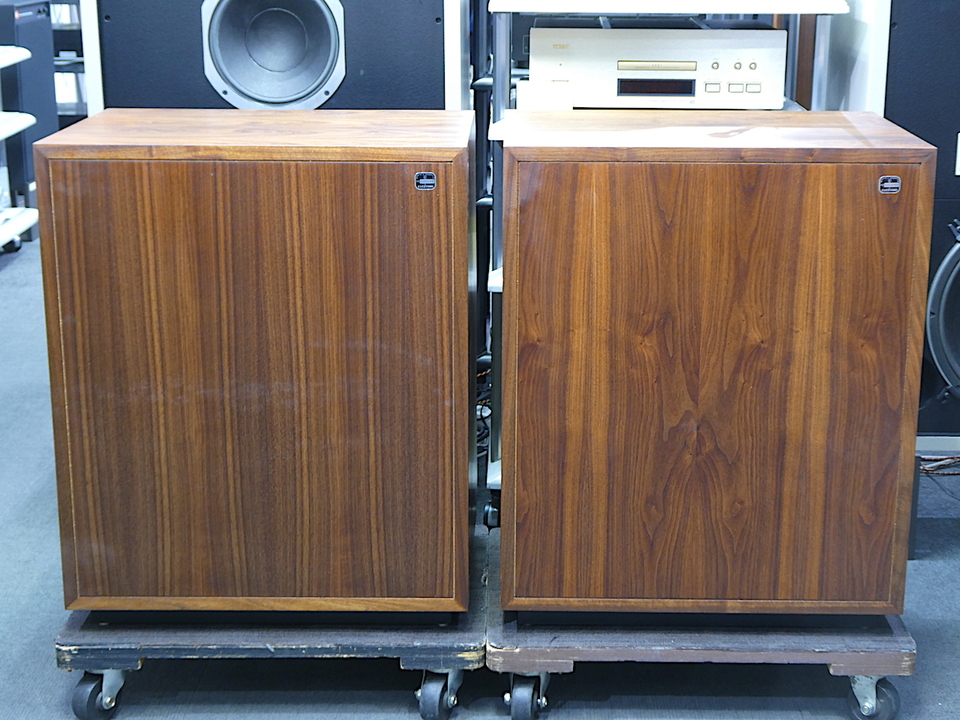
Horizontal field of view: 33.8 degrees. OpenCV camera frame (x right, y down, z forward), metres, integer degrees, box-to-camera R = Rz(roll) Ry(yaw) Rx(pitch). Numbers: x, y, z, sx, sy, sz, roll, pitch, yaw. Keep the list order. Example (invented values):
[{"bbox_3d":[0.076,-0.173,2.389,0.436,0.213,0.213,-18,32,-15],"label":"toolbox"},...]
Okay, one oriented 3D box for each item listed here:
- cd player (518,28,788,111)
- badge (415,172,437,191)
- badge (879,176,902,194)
[{"bbox_3d":[0.319,-0.548,2.924,0.443,0.148,0.350,1,16,3],"label":"cd player"},{"bbox_3d":[-0.069,-0.228,2.015,0.028,0.023,0.003,0,16,1],"label":"badge"},{"bbox_3d":[0.524,-0.223,2.020,0.028,0.023,0.003,0,16,1],"label":"badge"}]

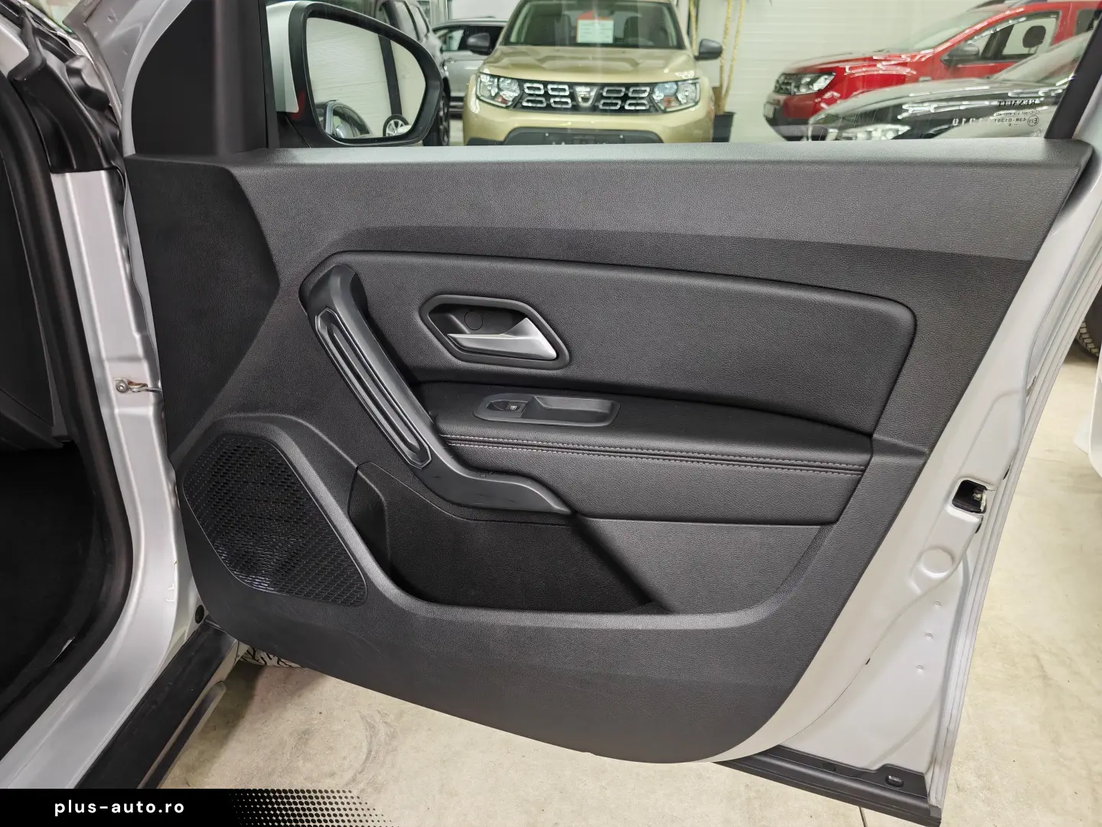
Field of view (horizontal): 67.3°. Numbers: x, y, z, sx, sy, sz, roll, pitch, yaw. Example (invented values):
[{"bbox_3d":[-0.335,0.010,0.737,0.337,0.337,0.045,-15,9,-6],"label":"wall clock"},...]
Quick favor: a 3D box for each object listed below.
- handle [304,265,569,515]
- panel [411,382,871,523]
[{"bbox_3d":[-0.117,-0.020,0.851,0.285,0.225,0.075,7,25,15],"label":"handle"},{"bbox_3d":[0.079,0.044,0.815,0.420,0.110,0.085,3,24,17],"label":"panel"}]

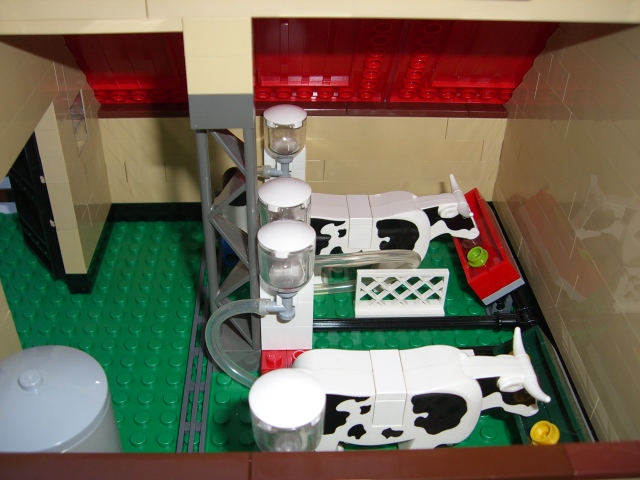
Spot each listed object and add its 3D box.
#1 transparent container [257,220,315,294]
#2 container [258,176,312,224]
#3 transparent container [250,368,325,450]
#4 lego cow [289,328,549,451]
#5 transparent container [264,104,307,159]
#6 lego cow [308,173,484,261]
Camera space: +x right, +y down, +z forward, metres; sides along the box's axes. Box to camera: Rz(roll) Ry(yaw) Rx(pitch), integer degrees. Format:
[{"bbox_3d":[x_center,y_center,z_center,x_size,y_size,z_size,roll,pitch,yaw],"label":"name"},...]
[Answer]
[{"bbox_3d":[-0.009,0.004,0.196,0.016,0.020,0.016,0,35,-3],"label":"transparent container"},{"bbox_3d":[-0.011,-0.009,0.215,0.016,0.020,0.016,0,35,-3],"label":"container"},{"bbox_3d":[-0.007,0.037,0.149,0.016,0.020,0.016,0,35,-3],"label":"transparent container"},{"bbox_3d":[0.027,0.045,0.195,0.070,0.035,0.028,0,35,-3],"label":"lego cow"},{"bbox_3d":[-0.013,-0.041,0.260,0.016,0.020,0.016,0,35,-3],"label":"transparent container"},{"bbox_3d":[0.023,-0.003,0.261,0.070,0.037,0.027,0,35,-3],"label":"lego cow"}]

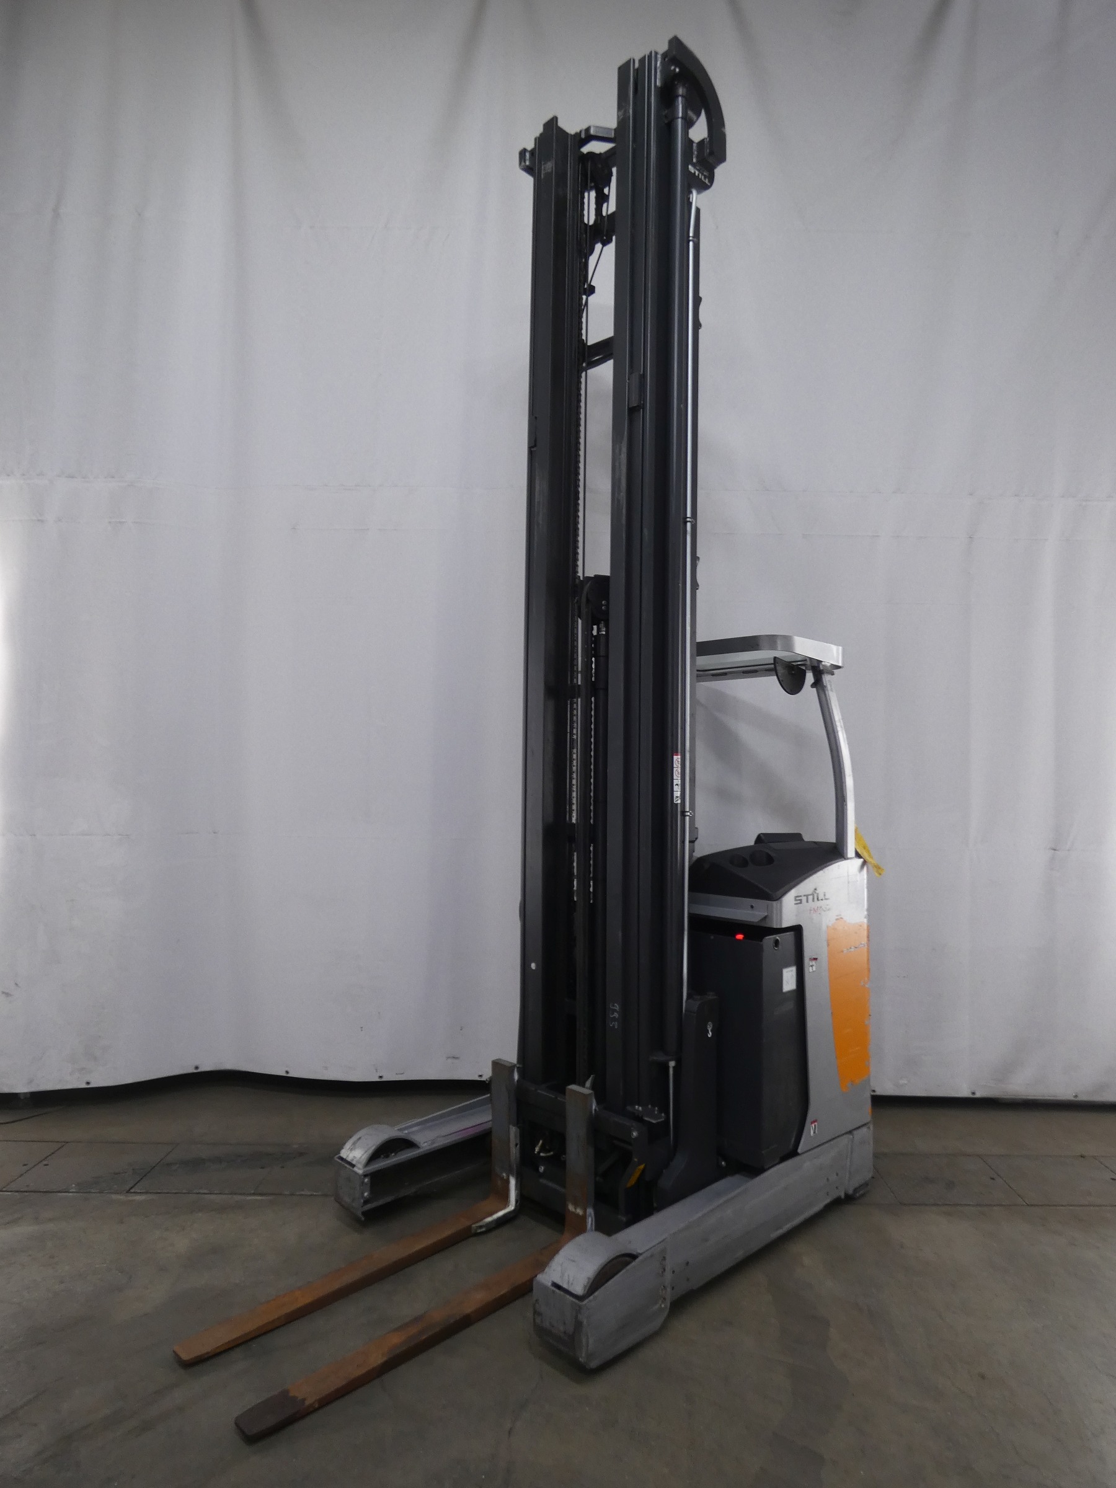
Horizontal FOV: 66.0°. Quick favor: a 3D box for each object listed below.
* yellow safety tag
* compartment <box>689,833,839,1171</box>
[{"bbox_3d":[1.331,0.463,3.680,0.130,0.220,0.060,1,-3,-14],"label":"yellow safety tag"},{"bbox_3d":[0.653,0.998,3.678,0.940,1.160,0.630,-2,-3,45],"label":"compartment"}]

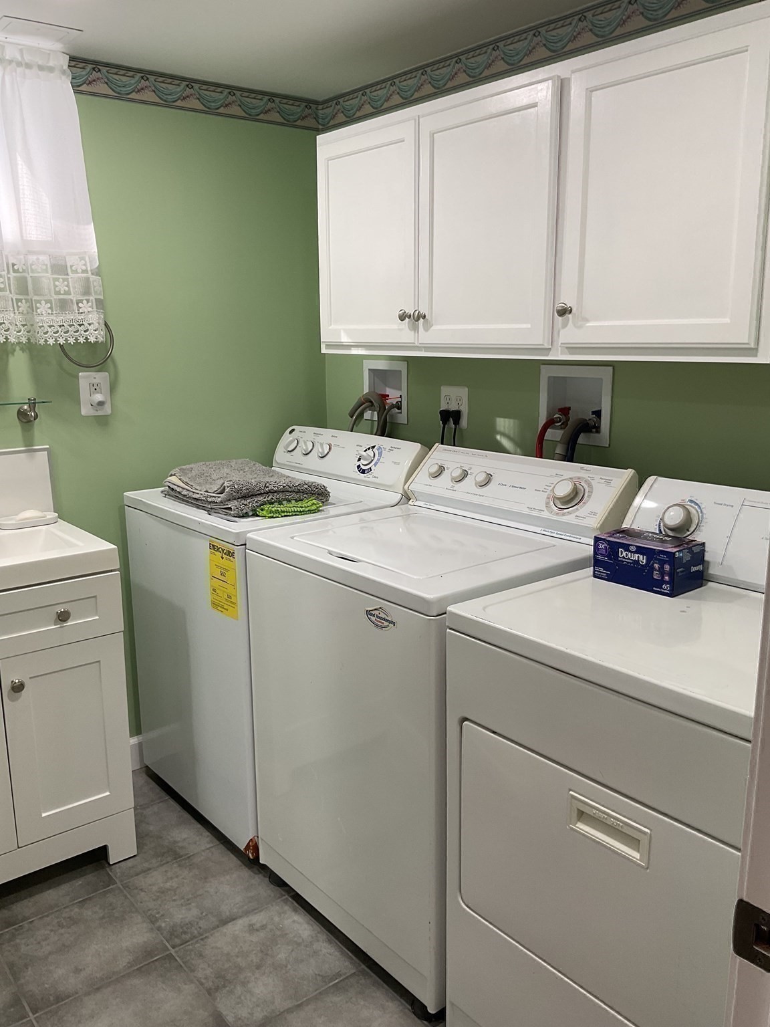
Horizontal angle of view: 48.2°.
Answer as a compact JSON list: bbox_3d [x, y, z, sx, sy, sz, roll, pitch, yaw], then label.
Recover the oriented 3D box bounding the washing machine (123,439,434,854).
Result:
[{"bbox_3d":[-0.307,0.313,2.587,0.650,1.068,0.688,-10,15,-38],"label":"washing machine"}]

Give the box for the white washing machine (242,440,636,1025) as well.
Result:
[{"bbox_3d":[0.131,0.415,2.063,0.650,1.080,0.682,-10,15,-38],"label":"white washing machine"}]

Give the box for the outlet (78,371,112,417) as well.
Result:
[{"bbox_3d":[-0.843,-0.348,2.511,0.088,0.123,0.010,-10,15,-38],"label":"outlet"}]

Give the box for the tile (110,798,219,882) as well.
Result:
[{"bbox_3d":[-0.662,0.906,2.401,0.305,0.010,0.310,-10,15,-38],"label":"tile"}]

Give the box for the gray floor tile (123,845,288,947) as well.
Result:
[{"bbox_3d":[-0.460,0.954,2.168,0.305,0.010,0.310,-10,15,-38],"label":"gray floor tile"}]

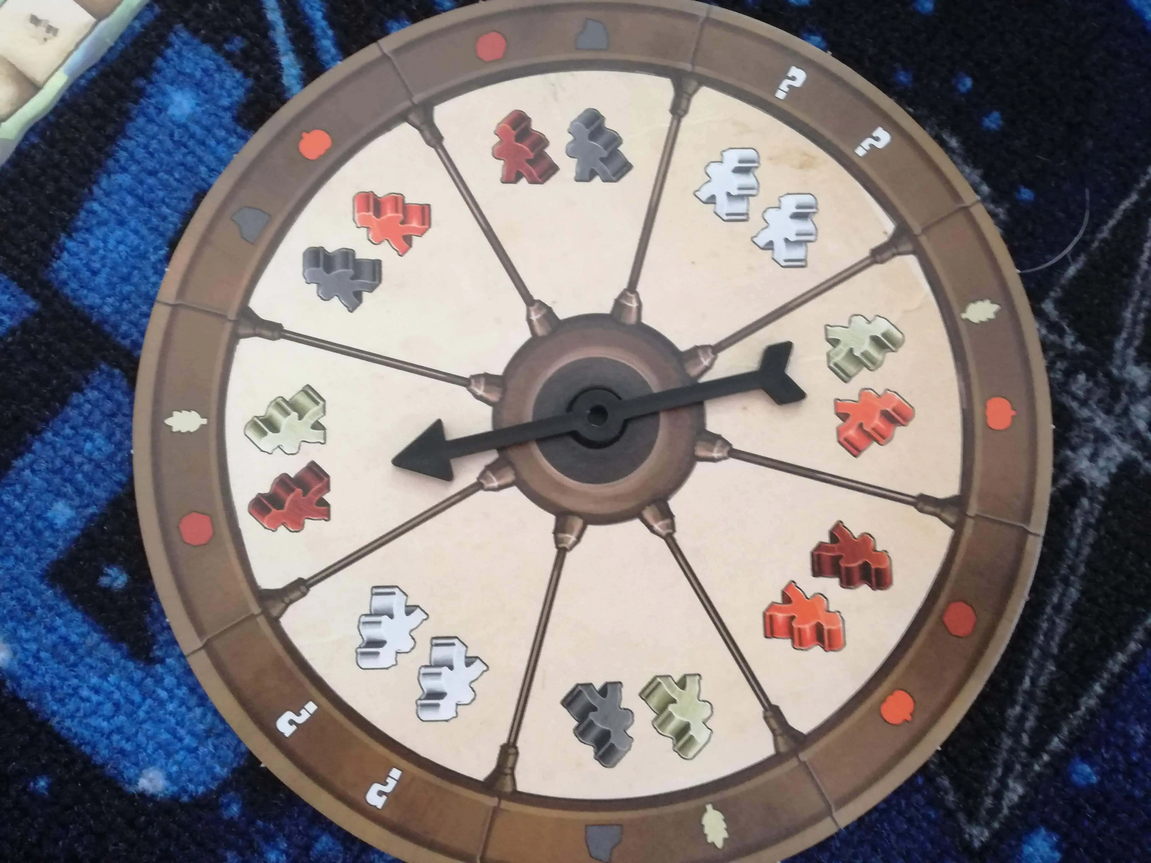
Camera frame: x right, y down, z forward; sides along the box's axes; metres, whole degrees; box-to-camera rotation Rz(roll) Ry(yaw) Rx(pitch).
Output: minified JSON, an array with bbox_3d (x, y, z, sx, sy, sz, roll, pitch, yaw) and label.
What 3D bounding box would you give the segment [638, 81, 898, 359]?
[{"bbox_3d":[0.039,-0.047,0.217,0.059,0.002,0.061,37,84,4],"label":"segment"}]

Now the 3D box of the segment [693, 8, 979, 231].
[{"bbox_3d":[0.063,-0.077,0.222,0.082,0.002,0.026,38,84,4],"label":"segment"}]

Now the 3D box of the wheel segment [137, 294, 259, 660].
[{"bbox_3d":[-0.088,0.009,0.208,0.026,0.002,0.082,-8,83,-2],"label":"wheel segment"}]

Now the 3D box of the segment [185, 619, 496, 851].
[{"bbox_3d":[-0.052,0.071,0.201,0.082,0.002,0.026,37,84,4],"label":"segment"}]

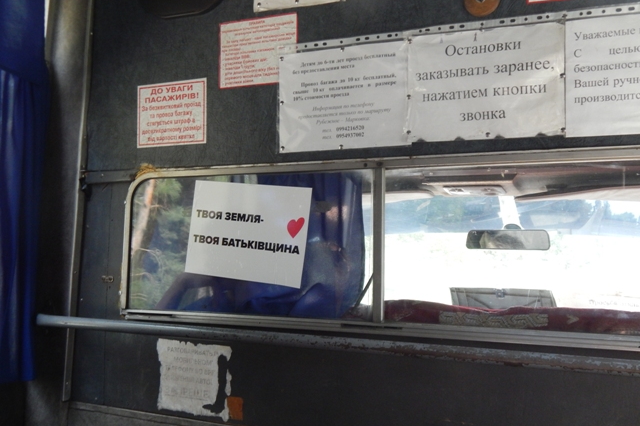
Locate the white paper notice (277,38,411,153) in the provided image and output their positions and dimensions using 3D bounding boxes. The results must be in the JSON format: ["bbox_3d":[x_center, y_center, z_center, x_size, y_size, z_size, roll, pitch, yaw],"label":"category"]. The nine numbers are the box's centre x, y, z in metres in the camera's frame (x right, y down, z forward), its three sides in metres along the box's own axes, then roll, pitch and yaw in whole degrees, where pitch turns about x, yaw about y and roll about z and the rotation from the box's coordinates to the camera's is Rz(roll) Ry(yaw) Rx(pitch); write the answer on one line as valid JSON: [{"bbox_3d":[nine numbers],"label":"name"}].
[{"bbox_3d":[0.045,-0.237,1.445,0.296,0.211,0.010,-1,-3,26],"label":"white paper notice"}]

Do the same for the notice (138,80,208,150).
[{"bbox_3d":[-0.346,-0.231,1.633,0.199,0.149,0.010,-1,-3,26],"label":"notice"}]

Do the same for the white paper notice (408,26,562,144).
[{"bbox_3d":[0.307,-0.242,1.318,0.293,0.209,0.010,-1,-3,26],"label":"white paper notice"}]

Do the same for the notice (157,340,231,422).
[{"bbox_3d":[-0.285,0.372,1.577,0.202,0.163,0.010,-1,-3,26],"label":"notice"}]

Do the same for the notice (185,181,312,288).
[{"bbox_3d":[-0.162,0.042,1.532,0.297,0.210,0.010,5,0,26],"label":"notice"}]

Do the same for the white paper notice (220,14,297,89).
[{"bbox_3d":[-0.137,-0.353,1.537,0.198,0.148,0.010,-1,-3,26],"label":"white paper notice"}]

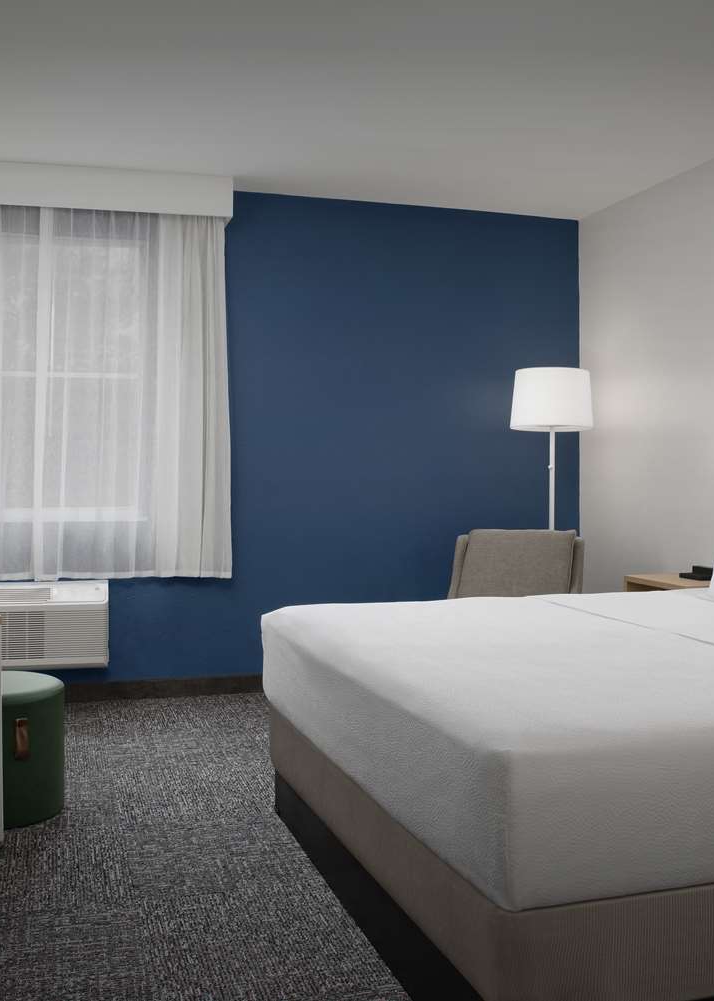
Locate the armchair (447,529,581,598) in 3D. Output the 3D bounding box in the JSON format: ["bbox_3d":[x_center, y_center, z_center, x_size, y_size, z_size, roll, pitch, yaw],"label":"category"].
[{"bbox_3d":[0.624,0.567,4.477,0.700,0.840,0.750,1,2,30],"label":"armchair"}]

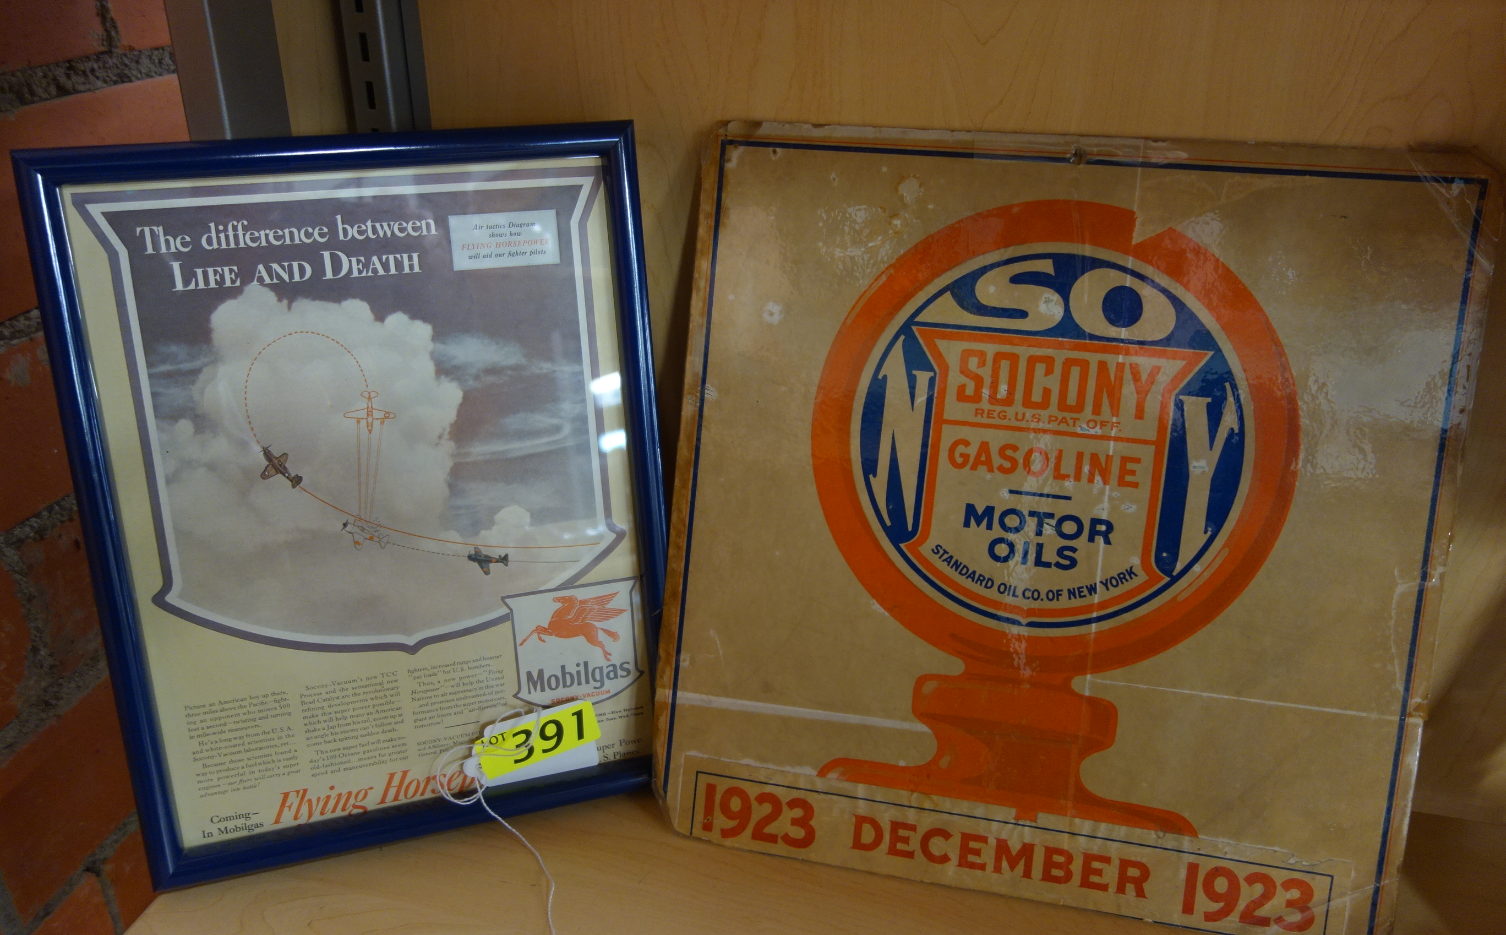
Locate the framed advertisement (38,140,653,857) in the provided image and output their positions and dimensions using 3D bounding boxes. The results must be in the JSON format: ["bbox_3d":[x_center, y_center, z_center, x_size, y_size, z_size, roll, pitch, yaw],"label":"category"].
[{"bbox_3d":[-0.181,0.018,0.592,0.262,0.346,0.020,-8,13,-17],"label":"framed advertisement"}]

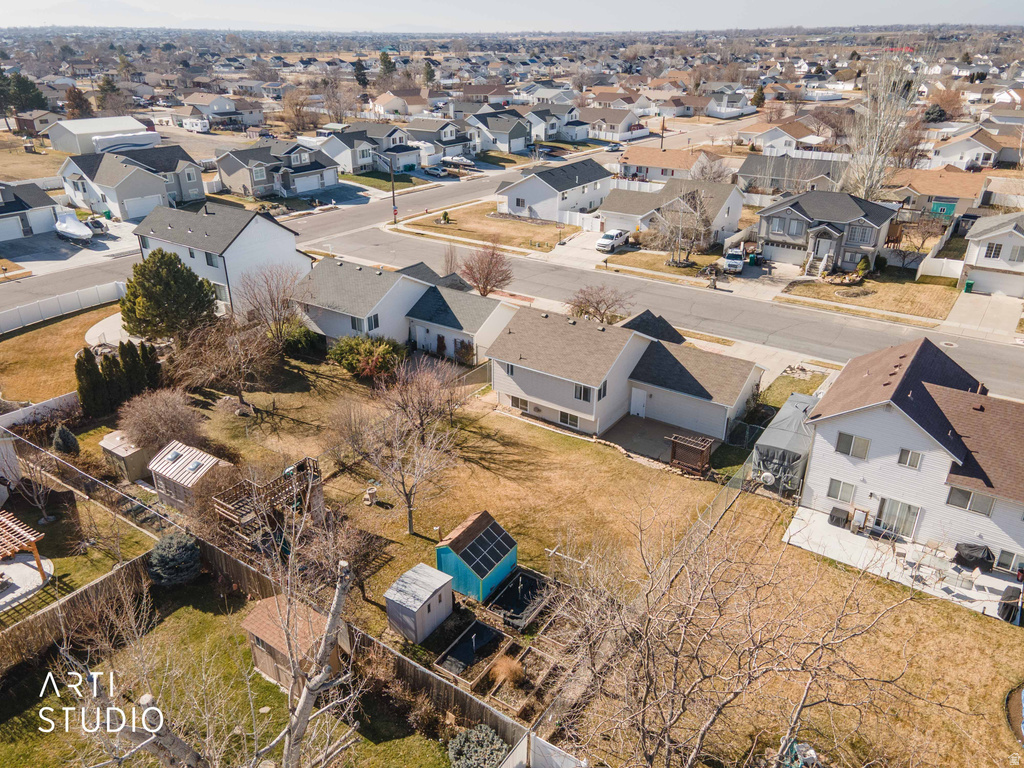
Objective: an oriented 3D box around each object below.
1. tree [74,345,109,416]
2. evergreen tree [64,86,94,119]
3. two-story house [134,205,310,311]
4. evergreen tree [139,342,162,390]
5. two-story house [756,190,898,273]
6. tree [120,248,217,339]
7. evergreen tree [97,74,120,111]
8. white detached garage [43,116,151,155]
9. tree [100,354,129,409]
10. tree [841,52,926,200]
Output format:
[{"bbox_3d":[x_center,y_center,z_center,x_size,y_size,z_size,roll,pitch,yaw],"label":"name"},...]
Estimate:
[{"bbox_3d":[-28.417,-0.153,47.817,1.970,4.830,1.970,17,31,30],"label":"tree"},{"bbox_3d":[-125.266,-81.053,205.135,8.040,9.020,8.040,17,31,30],"label":"evergreen tree"},{"bbox_3d":[-29.260,-13.958,72.403,14.600,8.800,10.900,17,30,31],"label":"two-story house"},{"bbox_3d":[-26.877,-1.334,52.636,1.500,4.000,1.500,0,27,0],"label":"evergreen tree"},{"bbox_3d":[36.681,-18.262,82.709,12.710,7.190,13.200,17,31,30],"label":"two-story house"},{"bbox_3d":[-29.681,-7.820,61.350,8.000,7.600,8.000,17,31,32],"label":"tree"},{"bbox_3d":[-131.531,-94.849,231.528,6.500,10.000,6.500,0,27,0],"label":"evergreen tree"},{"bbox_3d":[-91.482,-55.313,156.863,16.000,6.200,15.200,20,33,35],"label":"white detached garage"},{"bbox_3d":[-27.579,-0.188,48.676,1.720,4.140,1.720,17,31,30],"label":"tree"},{"bbox_3d":[53.136,-36.110,102.805,10.500,21.300,10.000,0,27,0],"label":"tree"}]

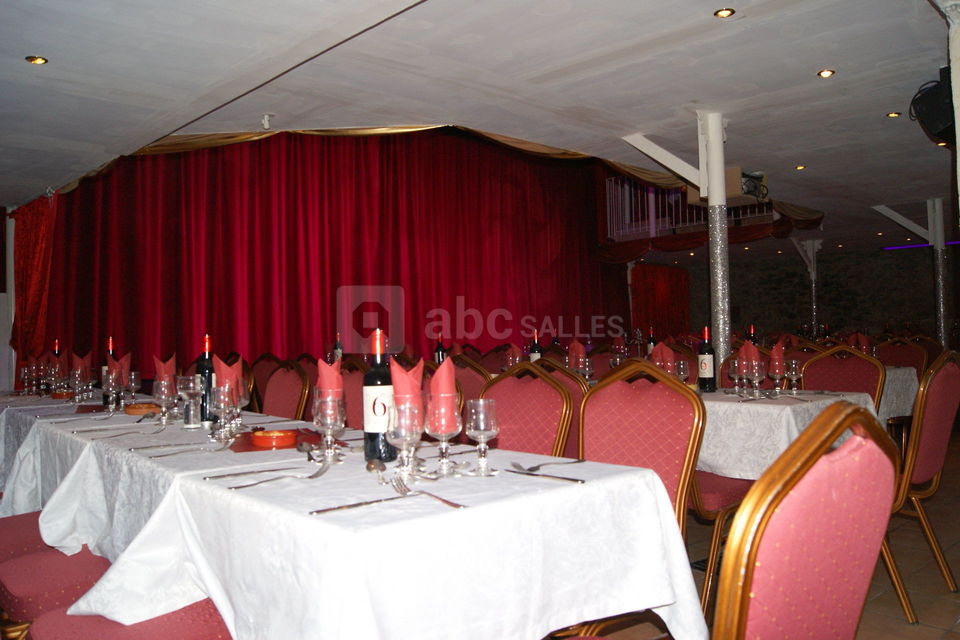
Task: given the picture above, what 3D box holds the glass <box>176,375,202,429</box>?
[{"bbox_3d":[-0.938,0.267,2.342,0.093,0.163,0.093,-1,-1,0],"label":"glass"}]

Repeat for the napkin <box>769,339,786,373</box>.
[{"bbox_3d":[1.270,0.156,3.067,0.060,0.155,0.068,0,-1,-42],"label":"napkin"}]

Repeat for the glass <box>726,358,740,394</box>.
[{"bbox_3d":[1.121,0.249,3.156,0.070,0.150,0.070,-1,-1,0],"label":"glass"}]

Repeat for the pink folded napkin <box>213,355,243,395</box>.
[{"bbox_3d":[-0.750,0.180,2.147,0.065,0.157,0.088,0,-1,-42],"label":"pink folded napkin"}]

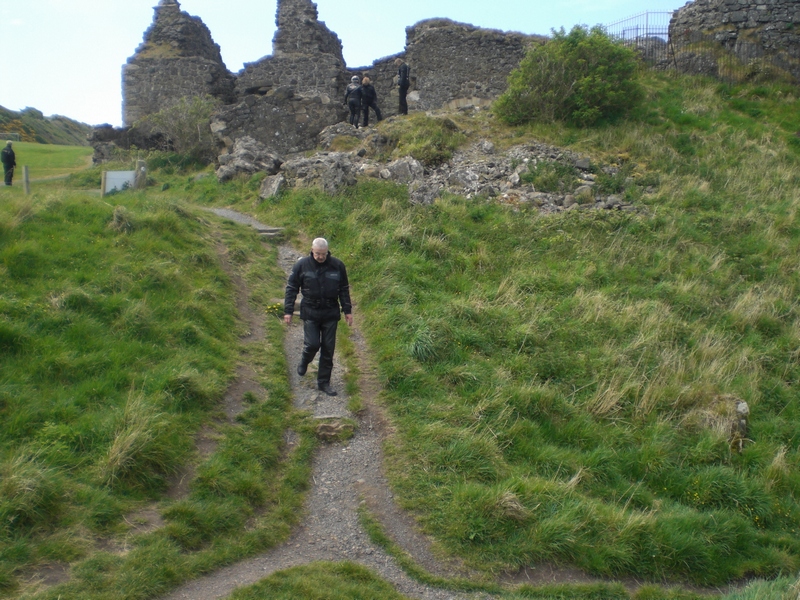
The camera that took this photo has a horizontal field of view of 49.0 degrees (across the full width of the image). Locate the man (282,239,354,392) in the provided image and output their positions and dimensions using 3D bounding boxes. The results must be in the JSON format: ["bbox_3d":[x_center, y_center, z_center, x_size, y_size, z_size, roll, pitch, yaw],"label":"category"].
[{"bbox_3d":[-0.900,0.175,9.730,0.760,1.720,0.580,-1,8,-7],"label":"man"}]

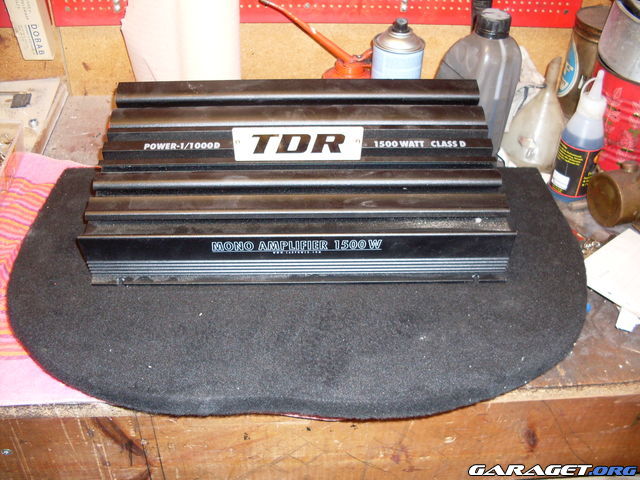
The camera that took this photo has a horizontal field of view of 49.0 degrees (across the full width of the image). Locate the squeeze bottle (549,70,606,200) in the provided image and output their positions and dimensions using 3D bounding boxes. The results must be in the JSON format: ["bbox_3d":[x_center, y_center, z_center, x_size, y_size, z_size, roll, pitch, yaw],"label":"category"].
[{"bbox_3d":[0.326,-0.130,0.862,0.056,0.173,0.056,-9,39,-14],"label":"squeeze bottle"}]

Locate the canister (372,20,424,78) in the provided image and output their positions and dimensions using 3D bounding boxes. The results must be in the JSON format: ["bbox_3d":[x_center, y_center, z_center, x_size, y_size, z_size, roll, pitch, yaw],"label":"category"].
[{"bbox_3d":[0.099,-0.199,0.920,0.066,0.188,0.066,6,38,5],"label":"canister"}]

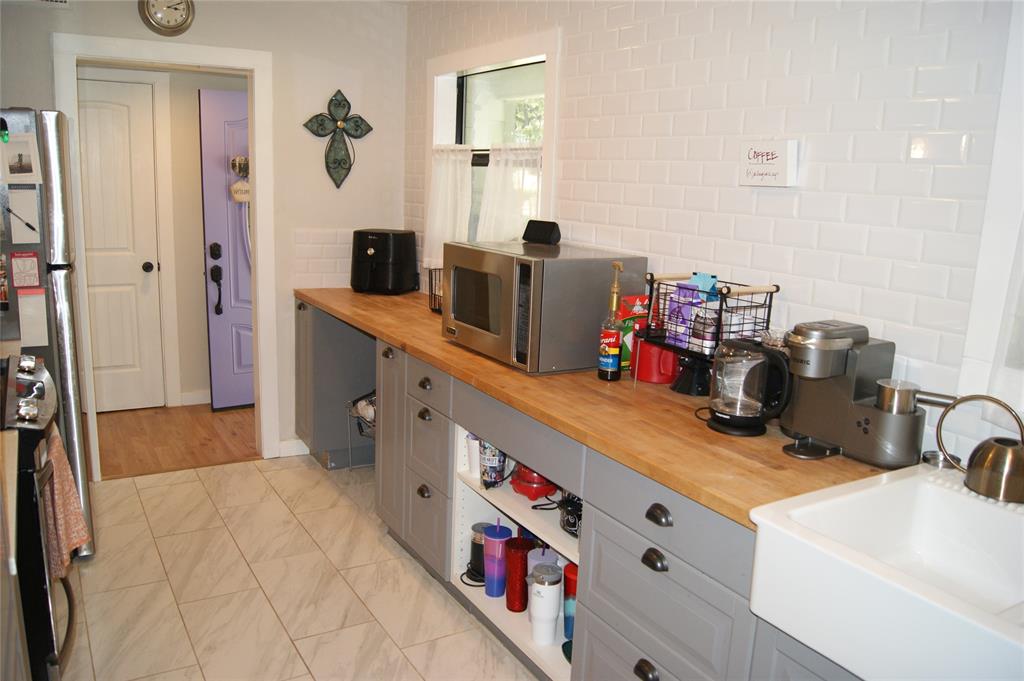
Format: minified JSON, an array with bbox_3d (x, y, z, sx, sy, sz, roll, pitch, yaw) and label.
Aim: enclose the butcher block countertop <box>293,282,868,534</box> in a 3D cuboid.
[{"bbox_3d":[-0.083,0.034,3.102,0.635,0.040,3.250,-6,15,-32],"label":"butcher block countertop"}]

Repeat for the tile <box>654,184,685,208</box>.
[{"bbox_3d":[0.532,-0.490,2.614,0.010,0.076,0.152,-5,14,-32],"label":"tile"}]

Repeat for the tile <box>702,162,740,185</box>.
[{"bbox_3d":[0.649,-0.516,2.387,0.009,0.075,0.150,-5,14,-31],"label":"tile"}]

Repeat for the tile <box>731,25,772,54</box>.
[{"bbox_3d":[0.712,-0.891,2.285,0.009,0.076,0.152,-7,15,-32],"label":"tile"}]

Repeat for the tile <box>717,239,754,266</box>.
[{"bbox_3d":[0.681,-0.270,2.371,0.010,0.076,0.152,-5,14,-32],"label":"tile"}]

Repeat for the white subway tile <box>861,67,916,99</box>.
[{"bbox_3d":[0.928,-0.634,1.905,0.010,0.076,0.152,-5,14,-32],"label":"white subway tile"}]

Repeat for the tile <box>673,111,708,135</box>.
[{"bbox_3d":[0.584,-0.703,2.509,0.010,0.077,0.151,-6,15,-32],"label":"tile"}]

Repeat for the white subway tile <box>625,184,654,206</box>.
[{"bbox_3d":[0.452,-0.519,2.740,0.010,0.076,0.152,-5,14,-32],"label":"white subway tile"}]

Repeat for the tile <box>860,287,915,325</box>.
[{"bbox_3d":[0.964,-0.089,1.969,0.010,0.076,0.152,-5,14,-32],"label":"tile"}]

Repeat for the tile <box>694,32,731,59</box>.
[{"bbox_3d":[0.627,-0.913,2.389,0.009,0.076,0.150,-5,14,-32],"label":"tile"}]

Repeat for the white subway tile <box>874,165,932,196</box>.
[{"bbox_3d":[0.979,-0.401,1.923,0.010,0.077,0.151,-6,15,-32],"label":"white subway tile"}]

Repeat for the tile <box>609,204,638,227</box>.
[{"bbox_3d":[0.407,-0.457,2.811,0.009,0.076,0.150,-5,14,-32],"label":"tile"}]

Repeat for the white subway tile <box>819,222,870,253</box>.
[{"bbox_3d":[0.889,-0.277,2.062,0.010,0.076,0.152,-5,14,-32],"label":"white subway tile"}]

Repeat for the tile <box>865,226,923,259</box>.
[{"bbox_3d":[0.982,-0.252,1.966,0.009,0.076,0.152,-7,15,-32],"label":"tile"}]

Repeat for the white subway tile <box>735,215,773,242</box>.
[{"bbox_3d":[0.724,-0.334,2.291,0.009,0.075,0.150,-5,14,-31],"label":"white subway tile"}]

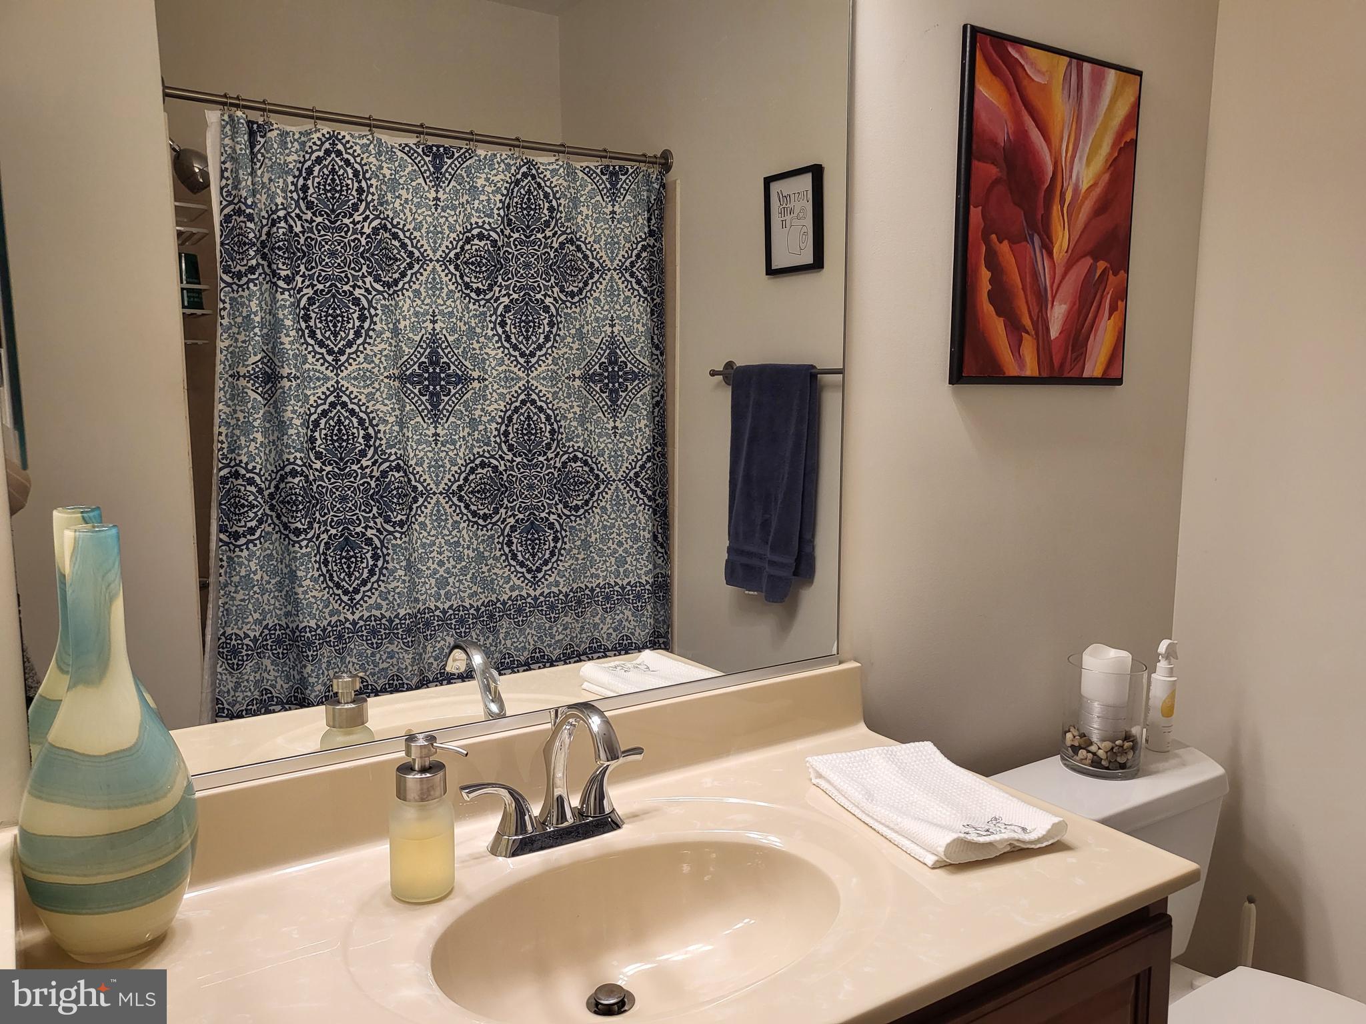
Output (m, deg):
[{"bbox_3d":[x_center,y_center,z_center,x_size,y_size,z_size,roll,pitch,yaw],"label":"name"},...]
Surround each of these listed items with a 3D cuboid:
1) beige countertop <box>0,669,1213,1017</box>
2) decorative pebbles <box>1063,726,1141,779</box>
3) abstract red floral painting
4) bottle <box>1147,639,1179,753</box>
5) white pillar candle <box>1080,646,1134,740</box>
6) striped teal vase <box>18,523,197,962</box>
[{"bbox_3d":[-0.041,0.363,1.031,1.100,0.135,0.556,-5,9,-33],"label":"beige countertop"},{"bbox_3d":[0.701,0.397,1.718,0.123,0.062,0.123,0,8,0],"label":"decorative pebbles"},{"bbox_3d":[0.594,-0.469,1.656,0.420,0.525,0.022,-5,9,-33],"label":"abstract red floral painting"},{"bbox_3d":[0.844,0.321,1.793,0.047,0.195,0.042,-1,8,-11],"label":"bottle"},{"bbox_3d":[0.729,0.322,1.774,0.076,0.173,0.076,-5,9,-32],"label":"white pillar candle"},{"bbox_3d":[-0.525,0.208,0.925,0.141,0.392,0.141,-5,9,-33],"label":"striped teal vase"}]

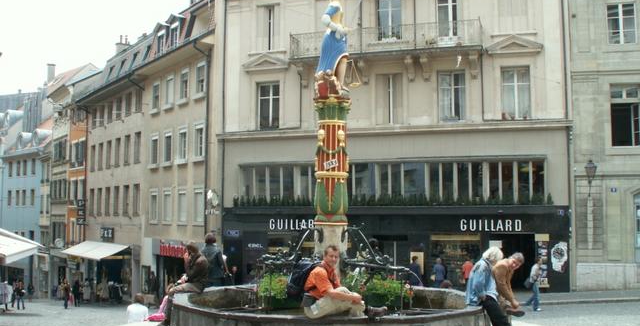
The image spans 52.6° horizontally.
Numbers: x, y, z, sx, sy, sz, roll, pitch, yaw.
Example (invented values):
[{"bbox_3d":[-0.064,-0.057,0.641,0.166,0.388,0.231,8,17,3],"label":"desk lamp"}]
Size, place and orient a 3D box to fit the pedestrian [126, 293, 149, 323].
[{"bbox_3d":[-3.563,3.128,12.643,0.500,1.100,0.750,2,-6,-20],"label":"pedestrian"}]

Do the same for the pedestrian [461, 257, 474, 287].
[{"bbox_3d":[5.483,4.377,23.977,0.500,1.660,0.350,-1,-6,14],"label":"pedestrian"}]

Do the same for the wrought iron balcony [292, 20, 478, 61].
[{"bbox_3d":[2.673,-4.965,26.885,7.824,1.206,1.000,-1,-6,14],"label":"wrought iron balcony"}]

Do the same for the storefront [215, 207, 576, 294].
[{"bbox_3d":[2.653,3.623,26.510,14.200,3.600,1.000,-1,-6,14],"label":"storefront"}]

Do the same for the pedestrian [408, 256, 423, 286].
[{"bbox_3d":[3.624,4.405,24.476,0.500,1.720,0.350,-1,-6,14],"label":"pedestrian"}]

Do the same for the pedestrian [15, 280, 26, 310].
[{"bbox_3d":[-16.779,7.428,36.222,0.500,1.680,0.400,2,-6,-17],"label":"pedestrian"}]

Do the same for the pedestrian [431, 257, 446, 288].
[{"bbox_3d":[4.515,4.461,24.470,0.520,1.720,0.350,-1,-6,14],"label":"pedestrian"}]

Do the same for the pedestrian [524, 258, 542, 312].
[{"bbox_3d":[6.810,3.870,20.511,0.620,1.700,0.500,-1,-6,7],"label":"pedestrian"}]

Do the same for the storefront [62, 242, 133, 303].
[{"bbox_3d":[-13.563,6.452,38.536,1.800,3.200,8.200,4,-7,-36],"label":"storefront"}]

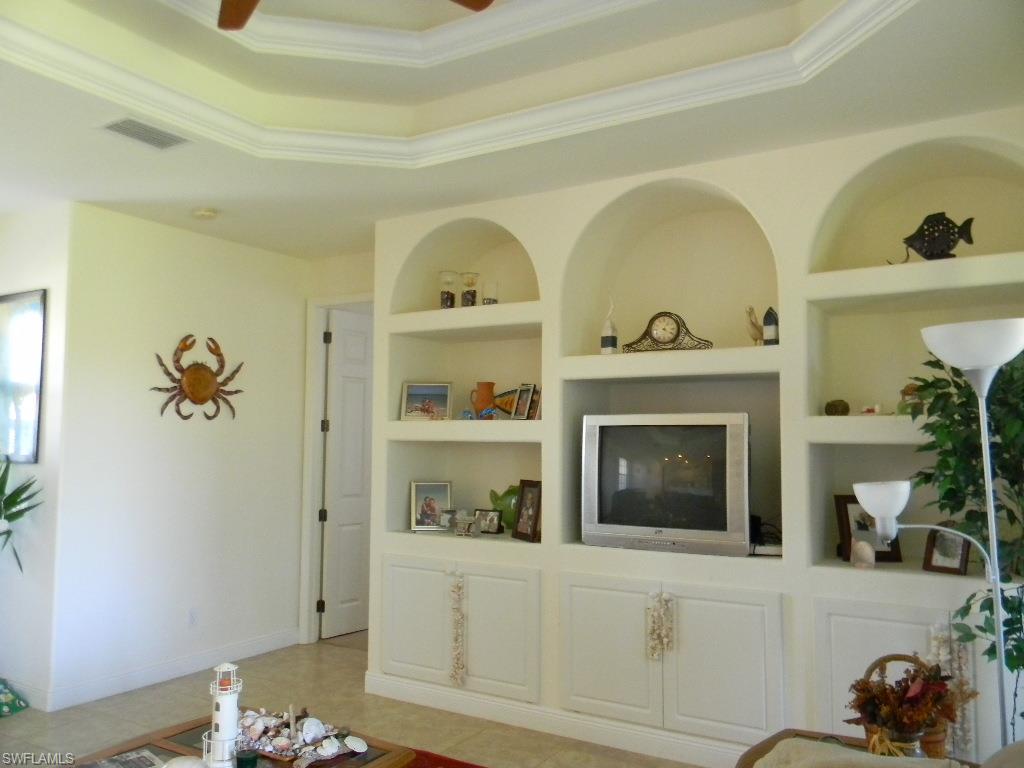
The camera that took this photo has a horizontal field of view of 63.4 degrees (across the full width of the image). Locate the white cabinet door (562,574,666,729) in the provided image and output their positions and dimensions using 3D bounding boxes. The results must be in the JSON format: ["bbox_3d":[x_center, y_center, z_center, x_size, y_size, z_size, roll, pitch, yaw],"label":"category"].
[{"bbox_3d":[0.485,1.308,4.106,0.553,0.680,0.025,-2,-5,31],"label":"white cabinet door"}]

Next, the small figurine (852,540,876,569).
[{"bbox_3d":[1.538,0.745,3.623,0.105,0.120,0.090,-2,-5,30],"label":"small figurine"}]

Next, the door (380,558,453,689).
[{"bbox_3d":[-0.535,1.337,4.706,0.525,0.685,0.025,-2,-5,30],"label":"door"}]

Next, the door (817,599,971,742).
[{"bbox_3d":[1.544,1.267,3.458,0.523,0.680,0.025,-2,-5,31],"label":"door"}]

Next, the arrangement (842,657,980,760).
[{"bbox_3d":[1.076,0.910,2.266,0.280,0.290,0.240,-2,-5,30],"label":"arrangement"}]

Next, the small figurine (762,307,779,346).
[{"bbox_3d":[1.229,-0.266,3.924,0.057,0.200,0.057,-2,-5,31],"label":"small figurine"}]

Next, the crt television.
[{"bbox_3d":[0.875,0.503,4.305,0.845,0.665,0.540,-2,-5,30],"label":"crt television"}]

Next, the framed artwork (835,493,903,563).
[{"bbox_3d":[1.667,0.680,3.887,0.264,0.315,0.025,0,-24,5],"label":"framed artwork"}]

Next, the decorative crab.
[{"bbox_3d":[-1.995,-0.043,5.352,0.060,0.553,0.718,-2,-5,31],"label":"decorative crab"}]

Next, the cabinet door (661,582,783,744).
[{"bbox_3d":[0.963,1.287,3.824,0.563,0.685,0.025,-2,-5,30],"label":"cabinet door"}]

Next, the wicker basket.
[{"bbox_3d":[1.094,0.909,2.317,0.214,0.302,0.210,-2,-5,31],"label":"wicker basket"}]

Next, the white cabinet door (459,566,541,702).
[{"bbox_3d":[-0.085,1.325,4.456,0.534,0.683,0.025,-2,-5,31],"label":"white cabinet door"}]

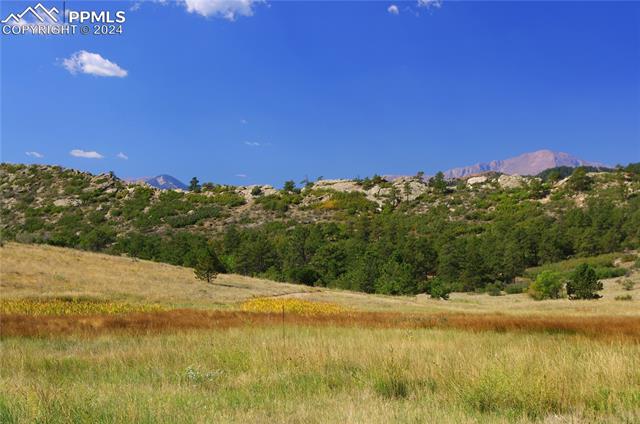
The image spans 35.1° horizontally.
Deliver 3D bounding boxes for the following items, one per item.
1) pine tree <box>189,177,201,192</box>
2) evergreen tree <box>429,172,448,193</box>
[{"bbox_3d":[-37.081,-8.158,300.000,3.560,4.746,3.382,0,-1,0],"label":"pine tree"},{"bbox_3d":[34.053,-8.631,290.000,5.592,6.251,5.312,0,-1,0],"label":"evergreen tree"}]

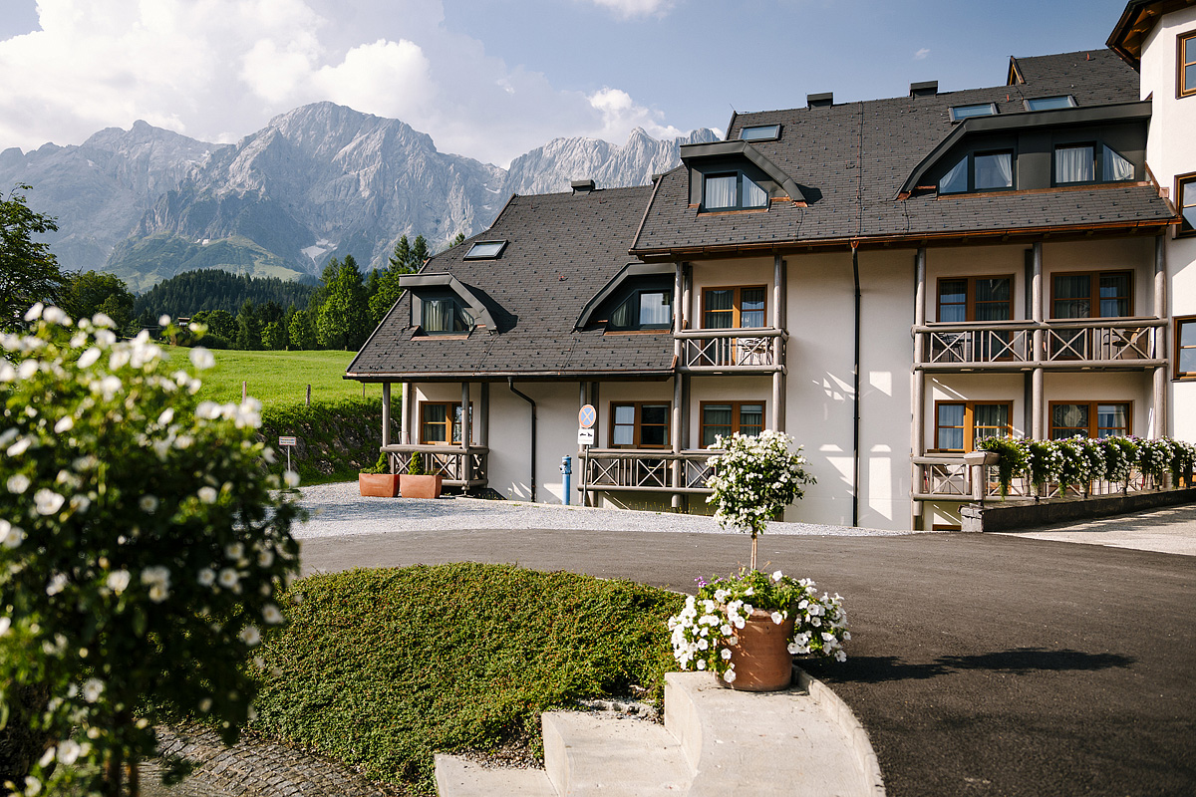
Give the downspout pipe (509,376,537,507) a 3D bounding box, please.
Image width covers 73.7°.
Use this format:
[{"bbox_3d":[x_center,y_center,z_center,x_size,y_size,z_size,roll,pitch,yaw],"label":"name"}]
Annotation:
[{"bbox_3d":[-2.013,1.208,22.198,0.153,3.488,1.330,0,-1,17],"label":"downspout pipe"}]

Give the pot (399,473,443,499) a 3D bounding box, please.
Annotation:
[{"bbox_3d":[-4.837,2.402,21.973,1.113,0.651,0.480,0,-1,17],"label":"pot"}]

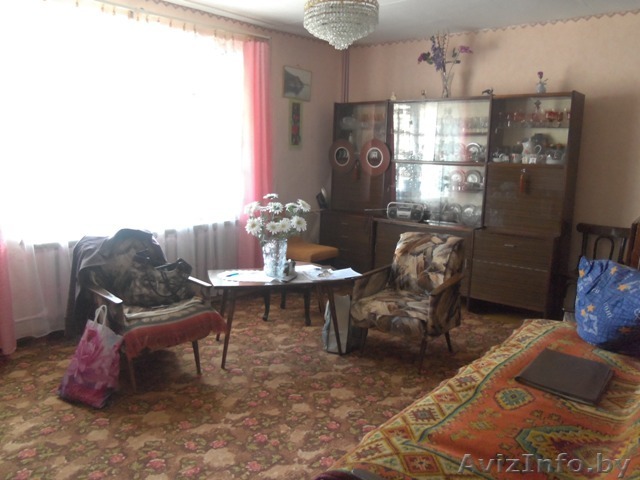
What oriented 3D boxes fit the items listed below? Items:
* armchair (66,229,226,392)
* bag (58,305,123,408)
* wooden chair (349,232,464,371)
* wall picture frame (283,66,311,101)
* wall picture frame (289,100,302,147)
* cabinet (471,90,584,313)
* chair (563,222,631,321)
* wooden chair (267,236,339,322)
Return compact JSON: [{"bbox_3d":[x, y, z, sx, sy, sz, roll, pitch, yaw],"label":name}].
[{"bbox_3d":[-1.119,0.427,3.431,0.628,0.796,0.788,-9,14,-40],"label":"armchair"},{"bbox_3d":[-1.313,0.669,2.980,0.336,0.482,0.161,6,12,26],"label":"bag"},{"bbox_3d":[0.668,0.408,3.671,0.606,0.781,0.642,9,14,38],"label":"wooden chair"},{"bbox_3d":[-0.214,-1.575,5.249,0.020,0.296,0.409,9,14,39],"label":"wall picture frame"},{"bbox_3d":[-0.239,-1.179,5.298,0.020,0.445,0.197,9,14,39],"label":"wall picture frame"},{"bbox_3d":[1.761,-0.278,4.446,0.675,1.869,0.511,9,14,39],"label":"cabinet"},{"bbox_3d":[2.178,0.321,4.128,0.409,0.818,0.438,9,14,39],"label":"chair"},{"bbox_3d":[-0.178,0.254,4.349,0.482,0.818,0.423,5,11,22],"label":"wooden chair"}]

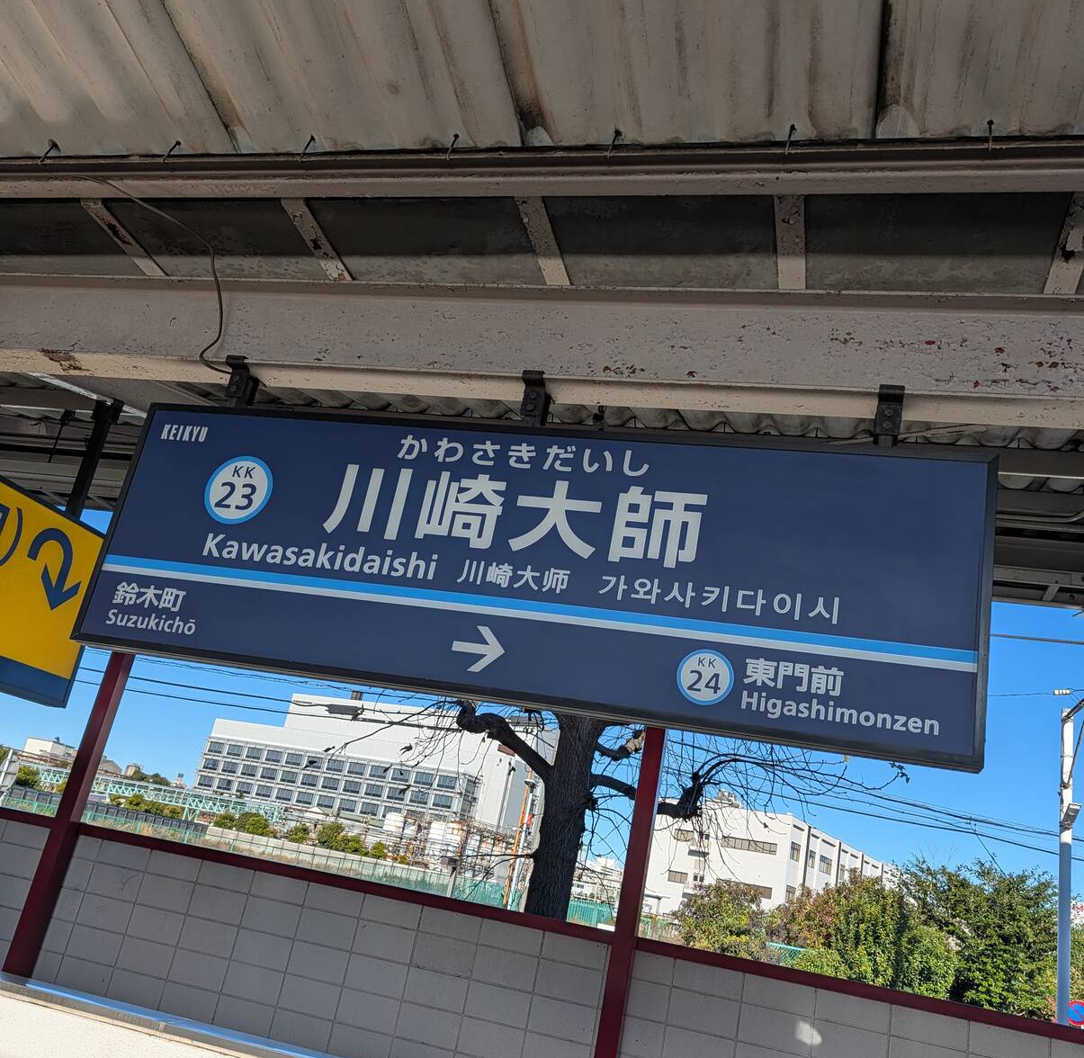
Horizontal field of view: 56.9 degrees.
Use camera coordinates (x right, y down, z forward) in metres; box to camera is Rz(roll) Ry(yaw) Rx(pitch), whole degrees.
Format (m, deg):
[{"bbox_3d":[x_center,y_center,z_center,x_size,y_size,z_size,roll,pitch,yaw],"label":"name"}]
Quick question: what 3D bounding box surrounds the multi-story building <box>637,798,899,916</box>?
[{"bbox_3d":[27.766,41.702,112.754,13.972,13.100,47.840,-2,-23,32],"label":"multi-story building"}]

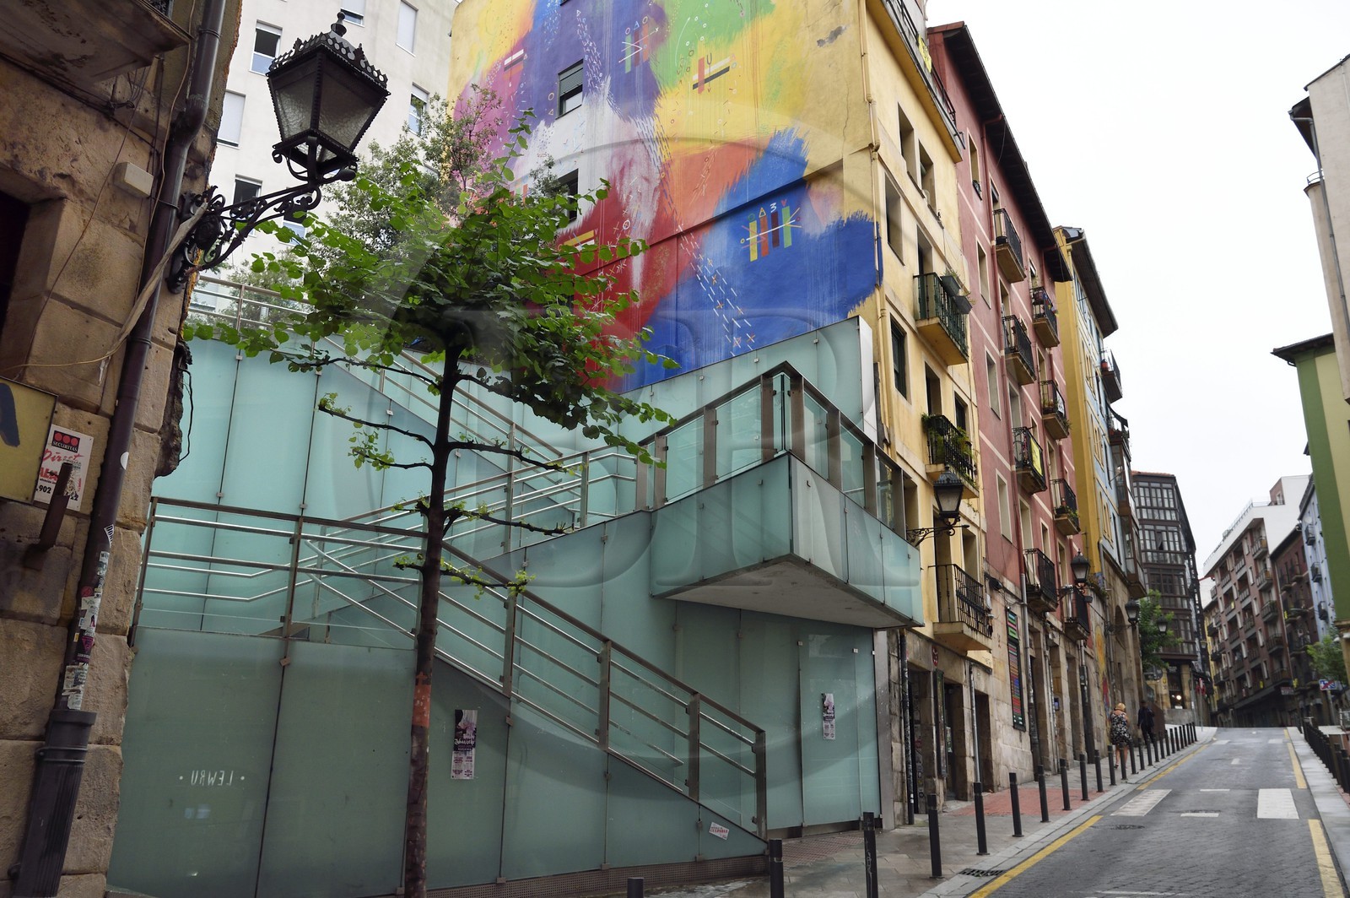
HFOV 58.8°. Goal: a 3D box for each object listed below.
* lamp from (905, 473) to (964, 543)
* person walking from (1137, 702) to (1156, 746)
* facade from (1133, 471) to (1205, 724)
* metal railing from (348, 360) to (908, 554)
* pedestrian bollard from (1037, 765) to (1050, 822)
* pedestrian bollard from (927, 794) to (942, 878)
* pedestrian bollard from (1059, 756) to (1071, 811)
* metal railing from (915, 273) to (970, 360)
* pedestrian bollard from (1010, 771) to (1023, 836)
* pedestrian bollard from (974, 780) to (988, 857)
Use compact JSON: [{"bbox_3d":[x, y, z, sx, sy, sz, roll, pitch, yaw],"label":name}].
[{"bbox_3d":[4.468,0.996,20.565,1.100,1.380,0.480,-9,-22,27],"label":"lamp"},{"bbox_3d":[17.709,10.344,45.000,0.600,1.750,0.450,-9,-22,25],"label":"person walking"},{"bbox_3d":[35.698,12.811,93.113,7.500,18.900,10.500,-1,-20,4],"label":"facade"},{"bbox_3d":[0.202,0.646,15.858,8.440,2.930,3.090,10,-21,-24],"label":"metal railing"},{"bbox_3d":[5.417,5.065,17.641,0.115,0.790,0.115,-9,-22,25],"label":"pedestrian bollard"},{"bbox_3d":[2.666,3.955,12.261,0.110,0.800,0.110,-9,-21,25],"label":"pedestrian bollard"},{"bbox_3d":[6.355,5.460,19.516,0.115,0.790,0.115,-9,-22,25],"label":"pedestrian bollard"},{"bbox_3d":[5.498,-2.670,24.645,0.450,1.020,2.190,-9,-21,27],"label":"metal railing"},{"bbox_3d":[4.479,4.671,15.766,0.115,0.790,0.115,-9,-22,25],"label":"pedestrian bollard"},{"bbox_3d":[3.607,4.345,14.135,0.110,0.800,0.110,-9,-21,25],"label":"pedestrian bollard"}]

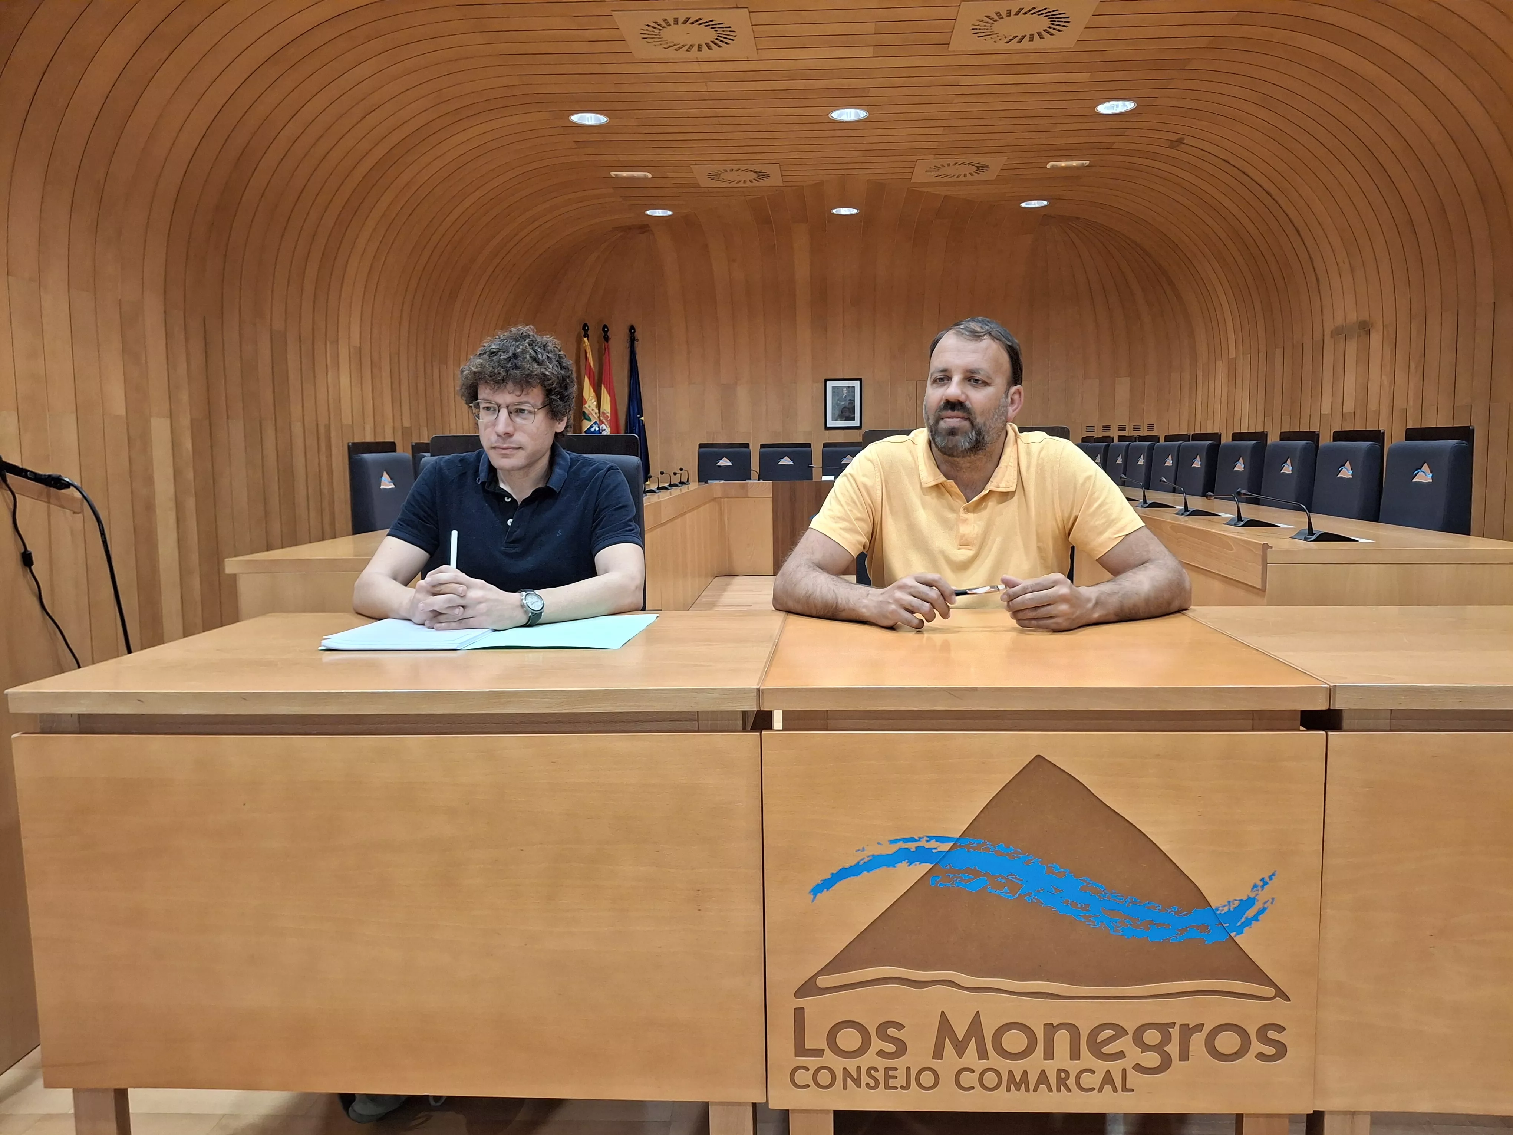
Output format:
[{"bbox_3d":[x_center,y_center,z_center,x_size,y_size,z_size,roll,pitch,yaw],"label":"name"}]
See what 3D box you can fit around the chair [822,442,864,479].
[{"bbox_3d":[0.855,-0.591,10.001,0.490,1.080,0.580,-1,6,4],"label":"chair"}]

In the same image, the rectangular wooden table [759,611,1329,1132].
[{"bbox_3d":[0.385,0.487,1.694,0.699,0.752,0.614,-1,6,4],"label":"rectangular wooden table"}]

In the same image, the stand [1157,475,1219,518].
[{"bbox_3d":[1.785,-0.295,4.498,0.257,0.163,0.120,-1,6,4],"label":"stand"}]

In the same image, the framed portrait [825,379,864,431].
[{"bbox_3d":[0.894,-1.672,11.200,0.386,0.524,0.030,-1,6,4],"label":"framed portrait"}]

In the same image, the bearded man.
[{"bbox_3d":[0.391,0.198,1.949,0.717,1.270,0.720,0,6,10],"label":"bearded man"}]

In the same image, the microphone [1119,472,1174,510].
[{"bbox_3d":[1.836,-0.361,5.123,0.255,0.158,0.120,-1,6,4],"label":"microphone"}]

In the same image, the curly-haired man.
[{"bbox_3d":[-0.467,0.201,2.026,0.541,1.280,0.720,-1,6,4],"label":"curly-haired man"}]

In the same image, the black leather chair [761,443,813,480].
[{"bbox_3d":[0.282,-0.585,10.040,0.490,1.080,0.580,-1,6,4],"label":"black leather chair"}]

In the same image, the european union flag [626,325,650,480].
[{"bbox_3d":[-1.222,-1.313,11.229,0.340,2.330,0.300,-1,6,4],"label":"european union flag"}]

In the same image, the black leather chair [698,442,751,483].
[{"bbox_3d":[-0.307,-0.579,10.079,0.490,1.080,0.580,-1,6,4],"label":"black leather chair"}]

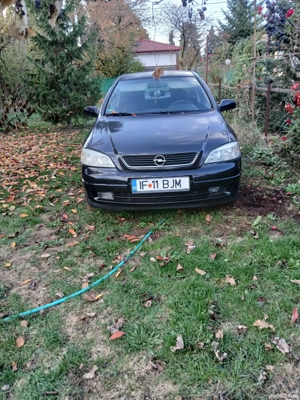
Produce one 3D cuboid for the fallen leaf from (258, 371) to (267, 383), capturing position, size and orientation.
[{"bbox_3d":[0.530,0.823,1.400,0.049,0.020,0.030,-22,29,-40],"label":"fallen leaf"}]

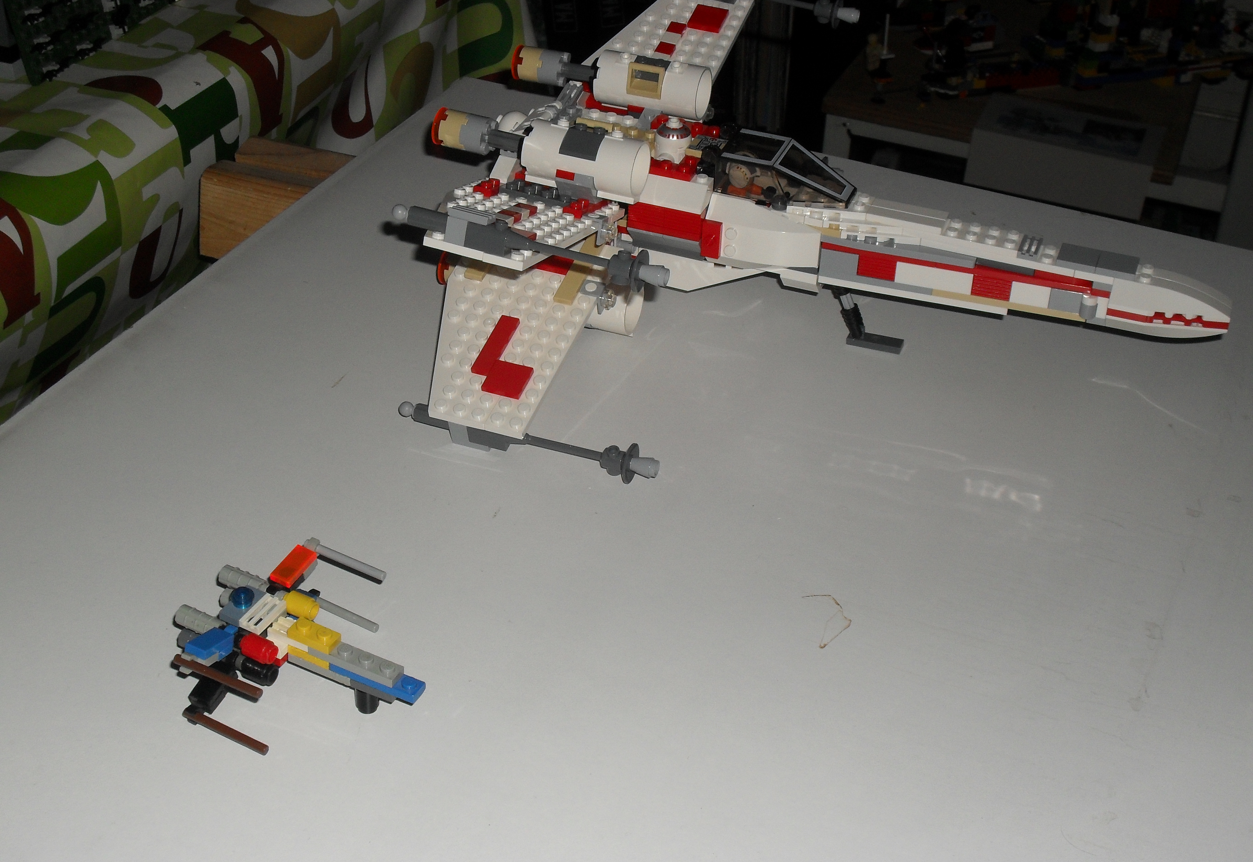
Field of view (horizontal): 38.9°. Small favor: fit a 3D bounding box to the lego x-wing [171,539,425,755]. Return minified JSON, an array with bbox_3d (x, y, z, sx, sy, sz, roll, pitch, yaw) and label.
[{"bbox_3d":[-0.104,0.070,0.576,0.087,0.030,0.073,19,37,21],"label":"lego x-wing"}]

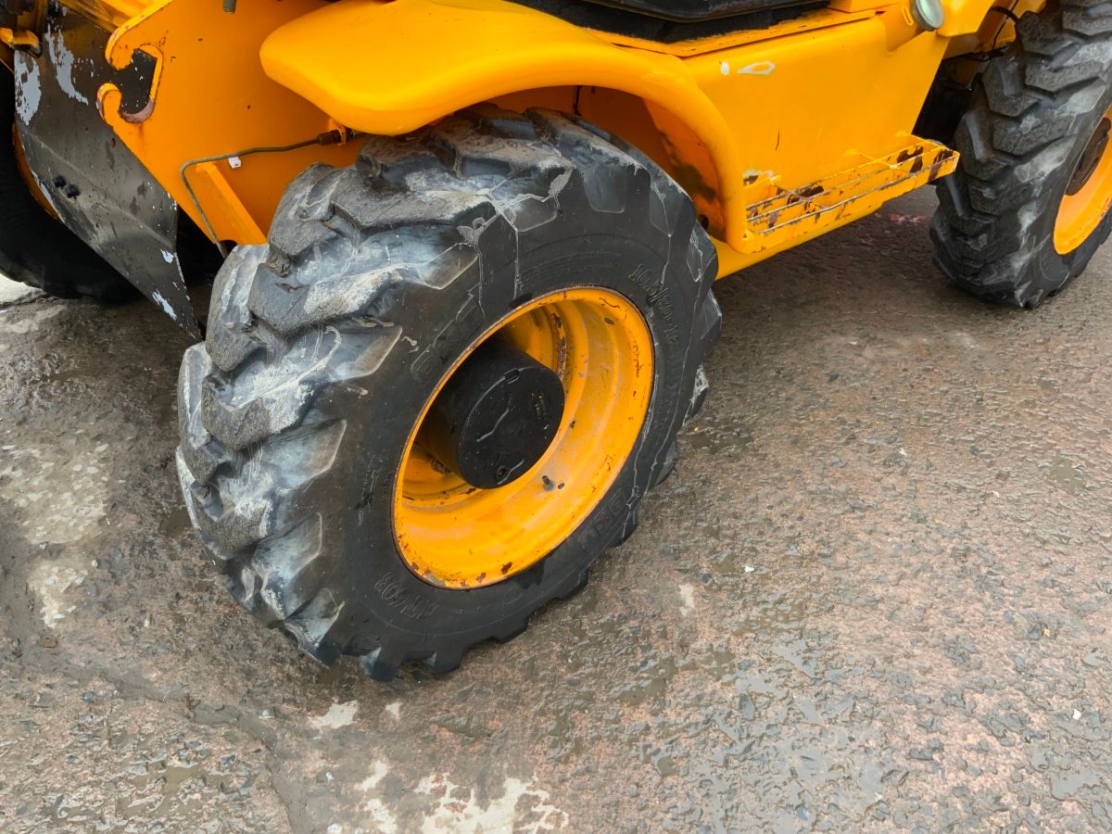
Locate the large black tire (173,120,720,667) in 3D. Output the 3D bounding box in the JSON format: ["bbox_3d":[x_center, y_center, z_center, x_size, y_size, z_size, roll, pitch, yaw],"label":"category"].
[{"bbox_3d":[-0.117,-0.020,1.475,0.895,0.890,0.270,-25,44,-33],"label":"large black tire"}]

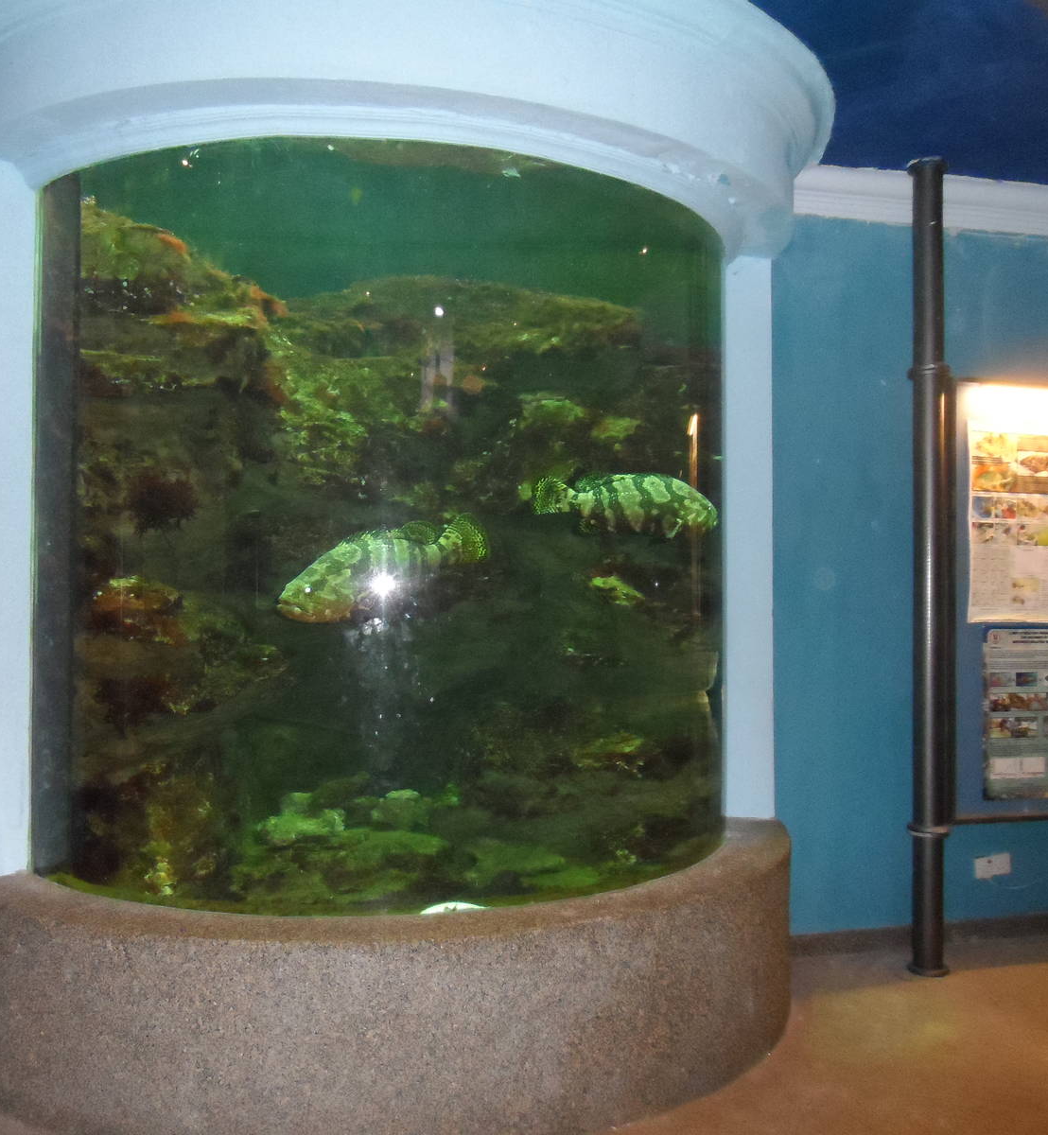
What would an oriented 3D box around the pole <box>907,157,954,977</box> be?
[{"bbox_3d":[1.587,-0.011,4.118,0.148,3.158,0.148,0,-1,-12],"label":"pole"}]

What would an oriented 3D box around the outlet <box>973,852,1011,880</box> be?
[{"bbox_3d":[1.984,1.264,4.438,0.168,0.092,0.025,0,-1,-12],"label":"outlet"}]

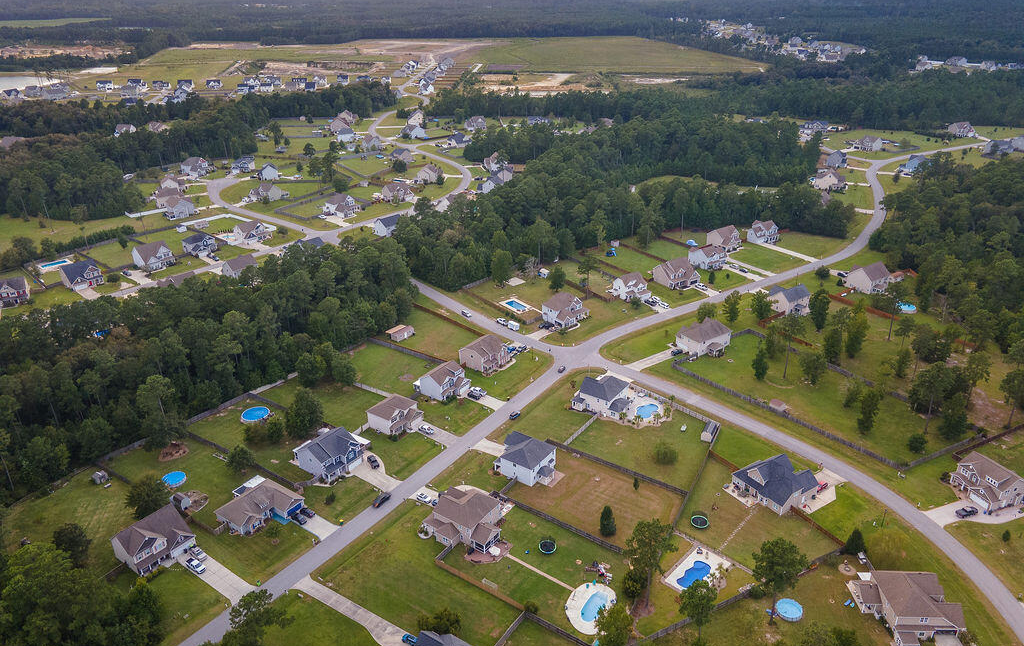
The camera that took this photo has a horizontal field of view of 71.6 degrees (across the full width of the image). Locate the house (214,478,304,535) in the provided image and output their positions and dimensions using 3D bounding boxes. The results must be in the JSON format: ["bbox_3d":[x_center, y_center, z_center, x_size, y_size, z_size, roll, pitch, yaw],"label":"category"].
[{"bbox_3d":[-65.016,46.389,182.435,15.400,6.500,16.300,17,31,31],"label":"house"}]

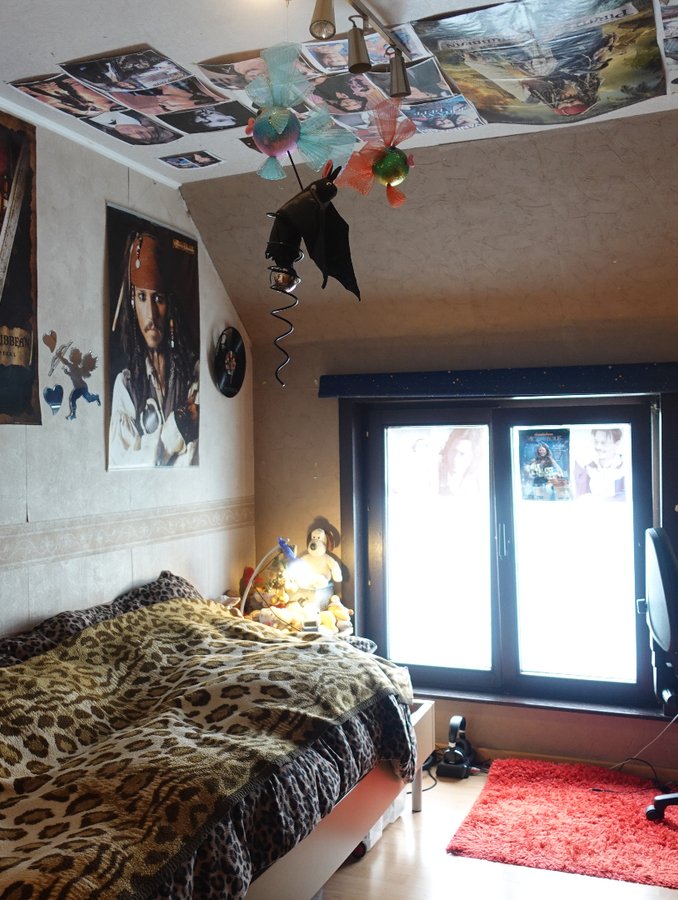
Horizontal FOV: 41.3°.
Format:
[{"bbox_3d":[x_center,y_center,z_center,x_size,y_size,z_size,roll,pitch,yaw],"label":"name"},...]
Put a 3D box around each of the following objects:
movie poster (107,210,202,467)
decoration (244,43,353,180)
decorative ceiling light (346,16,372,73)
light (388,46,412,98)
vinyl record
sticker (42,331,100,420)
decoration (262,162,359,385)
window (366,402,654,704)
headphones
[{"bbox_3d":[-0.673,-0.392,3.381,0.015,0.915,0.605,-1,0,23],"label":"movie poster"},{"bbox_3d":[-0.088,-0.729,1.950,0.235,0.280,0.130,-1,0,-12],"label":"decoration"},{"bbox_3d":[0.045,-0.923,2.050,0.056,0.118,0.056,-1,0,0],"label":"decorative ceiling light"},{"bbox_3d":[0.150,-0.936,2.240,0.048,0.105,0.048,-4,0,0],"label":"light"},{"bbox_3d":[-0.464,-0.376,3.841,0.020,0.302,0.302,-1,0,20],"label":"vinyl record"},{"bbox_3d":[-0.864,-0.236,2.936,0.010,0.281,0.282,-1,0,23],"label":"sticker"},{"bbox_3d":[-0.055,-0.333,1.700,0.175,0.400,0.170,-1,0,6],"label":"decoration"},{"bbox_3d":[0.682,0.403,3.755,1.200,1.200,0.090,-1,0,23],"label":"window"},{"bbox_3d":[0.478,1.140,3.533,0.078,0.180,0.165,-1,0,29],"label":"headphones"}]

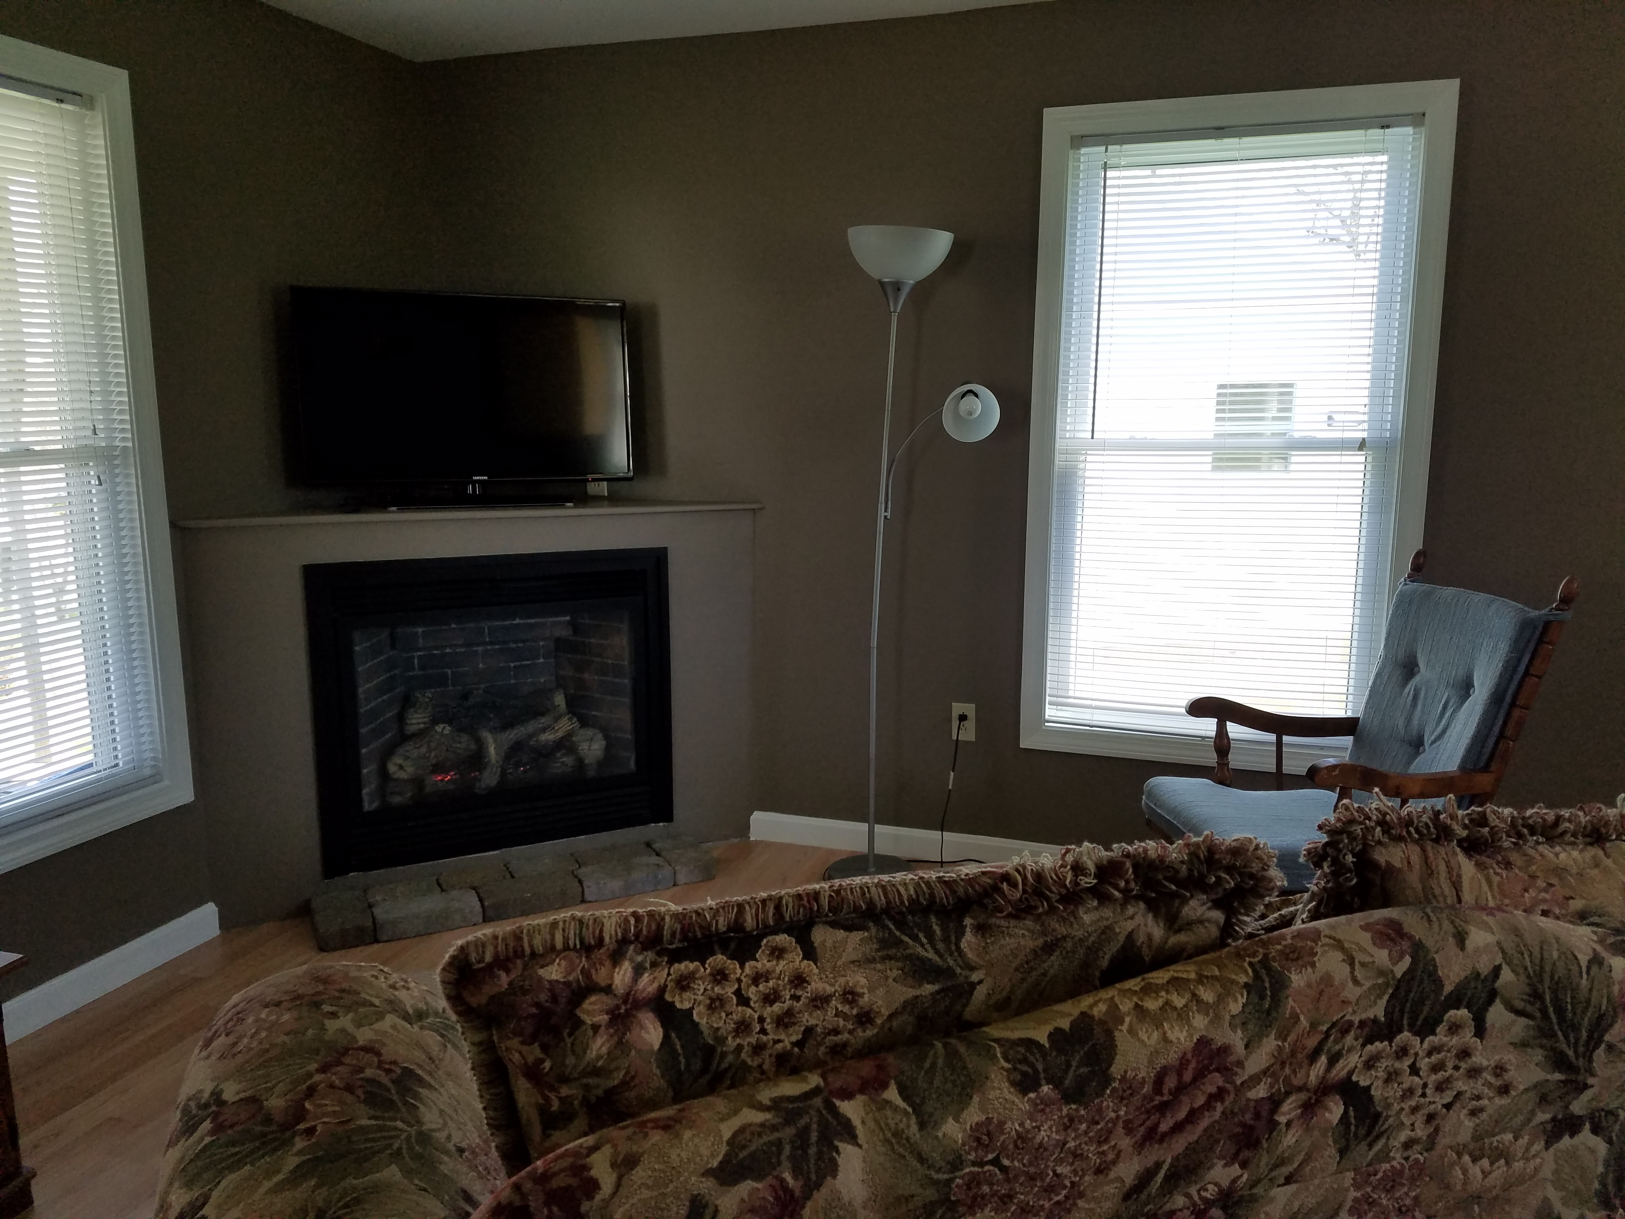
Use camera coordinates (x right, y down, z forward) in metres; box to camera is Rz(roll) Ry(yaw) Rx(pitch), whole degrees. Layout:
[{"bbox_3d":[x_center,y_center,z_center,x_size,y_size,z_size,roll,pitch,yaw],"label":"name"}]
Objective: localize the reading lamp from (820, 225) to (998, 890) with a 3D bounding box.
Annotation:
[{"bbox_3d":[0.274,-0.102,3.423,0.480,1.850,0.320,4,10,18],"label":"reading lamp"}]

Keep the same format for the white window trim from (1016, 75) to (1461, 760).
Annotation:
[{"bbox_3d":[1.098,-0.442,3.296,1.005,1.790,0.060,4,10,18],"label":"white window trim"}]

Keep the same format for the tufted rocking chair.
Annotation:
[{"bbox_3d":[1.235,0.419,2.848,0.770,1.030,0.600,-2,10,-12],"label":"tufted rocking chair"}]

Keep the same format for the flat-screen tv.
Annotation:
[{"bbox_3d":[-0.987,-0.634,3.521,0.925,0.535,0.070,-4,11,-24],"label":"flat-screen tv"}]

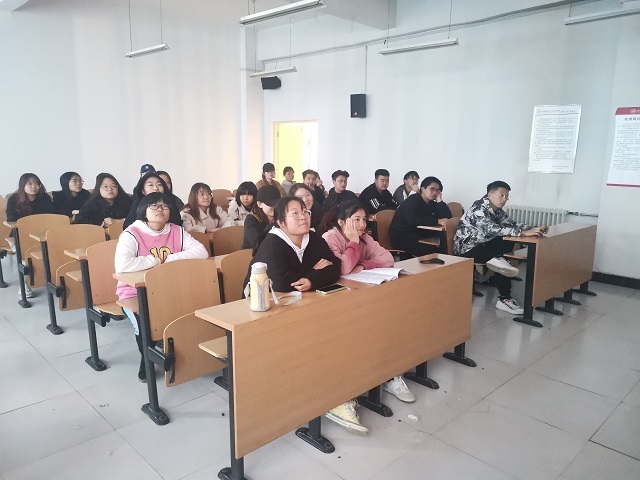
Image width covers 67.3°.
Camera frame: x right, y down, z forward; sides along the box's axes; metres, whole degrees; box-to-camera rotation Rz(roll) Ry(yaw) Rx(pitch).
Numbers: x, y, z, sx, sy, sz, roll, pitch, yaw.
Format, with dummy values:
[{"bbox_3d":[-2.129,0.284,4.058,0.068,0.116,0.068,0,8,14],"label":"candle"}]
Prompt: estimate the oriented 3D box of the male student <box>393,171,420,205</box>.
[{"bbox_3d":[1.035,-0.276,6.451,0.740,1.270,0.530,9,13,37],"label":"male student"}]

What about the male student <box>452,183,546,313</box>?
[{"bbox_3d":[1.702,0.059,4.508,0.550,1.204,0.786,-8,13,-41],"label":"male student"}]

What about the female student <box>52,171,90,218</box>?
[{"bbox_3d":[-2.710,-0.153,5.438,0.760,1.270,0.530,8,13,35],"label":"female student"}]

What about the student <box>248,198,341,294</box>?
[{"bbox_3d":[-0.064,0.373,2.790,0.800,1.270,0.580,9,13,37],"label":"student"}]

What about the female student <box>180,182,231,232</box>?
[{"bbox_3d":[-1.052,0.067,4.546,0.770,1.210,0.540,10,13,40],"label":"female student"}]

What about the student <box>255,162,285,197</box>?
[{"bbox_3d":[-0.706,-0.452,7.046,0.491,1.312,0.659,-4,11,-26],"label":"student"}]

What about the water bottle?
[{"bbox_3d":[-0.265,0.201,2.137,0.084,0.206,0.080,-4,11,-24],"label":"water bottle"}]

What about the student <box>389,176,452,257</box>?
[{"bbox_3d":[1.126,-0.051,5.090,0.531,1.214,0.708,-7,13,-39],"label":"student"}]

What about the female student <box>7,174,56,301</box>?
[{"bbox_3d":[-2.996,-0.089,5.115,0.770,1.250,0.540,9,13,37],"label":"female student"}]

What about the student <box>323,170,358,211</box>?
[{"bbox_3d":[0.372,-0.207,5.849,0.511,1.253,0.708,-7,13,-39],"label":"student"}]

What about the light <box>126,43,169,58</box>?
[{"bbox_3d":[-2.776,-3.026,7.725,1.210,0.100,0.130,9,13,39],"label":"light"}]

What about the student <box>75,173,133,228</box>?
[{"bbox_3d":[-1.996,0.001,4.549,0.531,1.248,0.688,-7,13,-39],"label":"student"}]

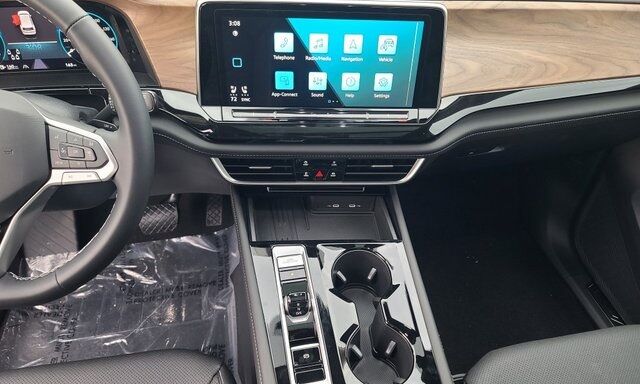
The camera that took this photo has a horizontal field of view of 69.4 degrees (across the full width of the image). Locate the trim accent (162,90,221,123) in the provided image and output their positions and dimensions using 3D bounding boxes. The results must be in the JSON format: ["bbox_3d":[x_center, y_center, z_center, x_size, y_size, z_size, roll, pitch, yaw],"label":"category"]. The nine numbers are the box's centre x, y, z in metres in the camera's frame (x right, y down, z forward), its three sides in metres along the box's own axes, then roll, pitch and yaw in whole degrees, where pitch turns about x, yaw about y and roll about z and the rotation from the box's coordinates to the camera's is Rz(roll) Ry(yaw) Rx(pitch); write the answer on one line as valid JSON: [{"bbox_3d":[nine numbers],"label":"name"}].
[{"bbox_3d":[-0.189,-0.129,0.687,0.085,0.046,0.035,0,31,-3],"label":"trim accent"}]

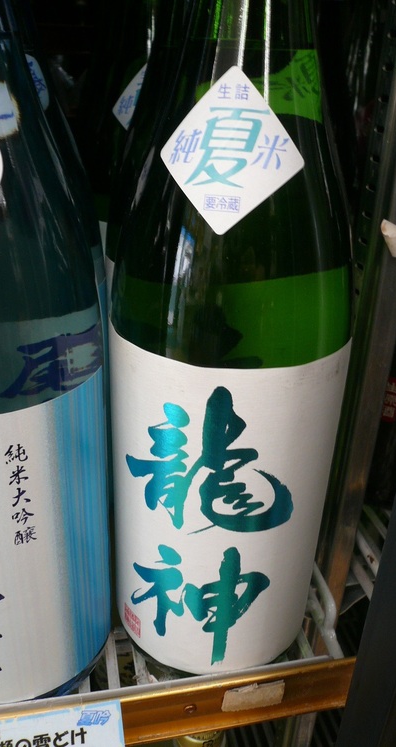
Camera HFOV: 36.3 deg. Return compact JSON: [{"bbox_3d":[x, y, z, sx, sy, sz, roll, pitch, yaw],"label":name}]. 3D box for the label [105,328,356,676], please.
[{"bbox_3d":[0.006,0.059,0.283,0.105,0.170,0.061,8,28,11],"label":"label"}]

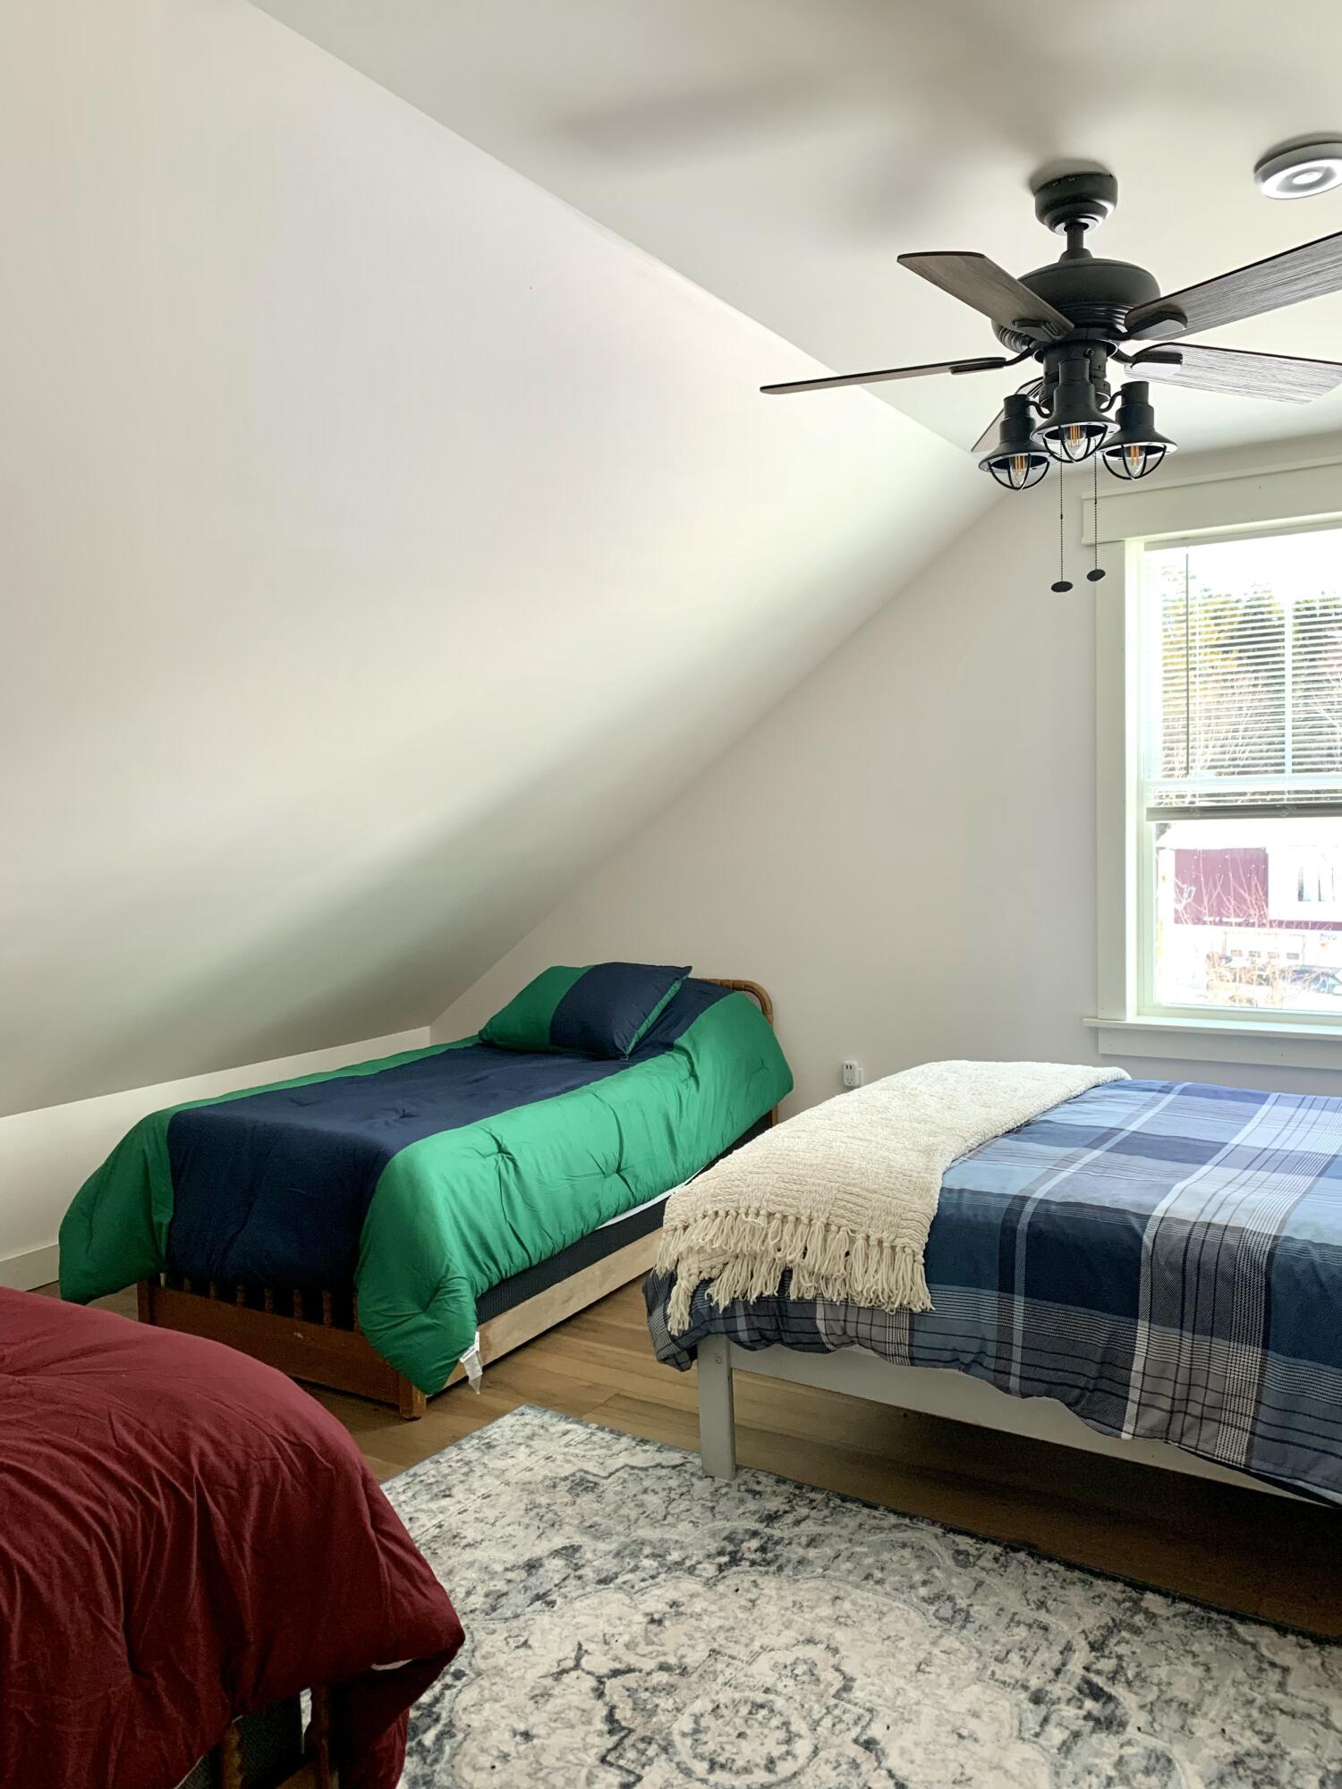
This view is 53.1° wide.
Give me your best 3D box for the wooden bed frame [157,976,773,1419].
[{"bbox_3d":[-0.575,0.788,4.338,1.022,0.847,1.949,1,4,30],"label":"wooden bed frame"}]

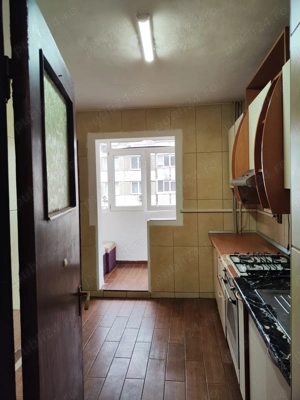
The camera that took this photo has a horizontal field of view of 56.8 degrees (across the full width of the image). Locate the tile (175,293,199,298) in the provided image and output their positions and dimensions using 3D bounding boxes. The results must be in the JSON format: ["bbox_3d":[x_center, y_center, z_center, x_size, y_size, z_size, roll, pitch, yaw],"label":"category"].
[{"bbox_3d":[0.477,1.235,3.601,0.317,0.075,0.010,-1,2,6],"label":"tile"}]

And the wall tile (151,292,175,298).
[{"bbox_3d":[0.162,1.243,3.637,0.317,0.079,0.010,-1,2,6],"label":"wall tile"}]

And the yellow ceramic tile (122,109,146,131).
[{"bbox_3d":[-0.206,-1.032,3.584,0.317,0.287,0.010,-1,2,6],"label":"yellow ceramic tile"}]

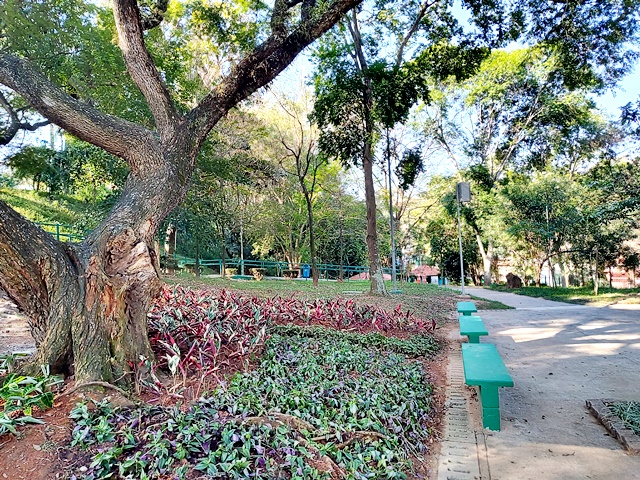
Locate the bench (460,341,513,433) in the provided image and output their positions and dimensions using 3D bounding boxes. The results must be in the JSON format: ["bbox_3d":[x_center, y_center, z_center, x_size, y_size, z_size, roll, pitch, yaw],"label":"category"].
[{"bbox_3d":[1.721,1.481,4.466,0.378,0.450,1.723,-3,-3,17],"label":"bench"}]

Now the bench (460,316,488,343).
[{"bbox_3d":[2.497,1.596,6.956,0.378,0.450,1.723,-3,-3,17],"label":"bench"}]

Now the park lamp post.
[{"bbox_3d":[5.988,-0.043,17.732,0.550,4.650,0.450,-2,-3,0],"label":"park lamp post"}]

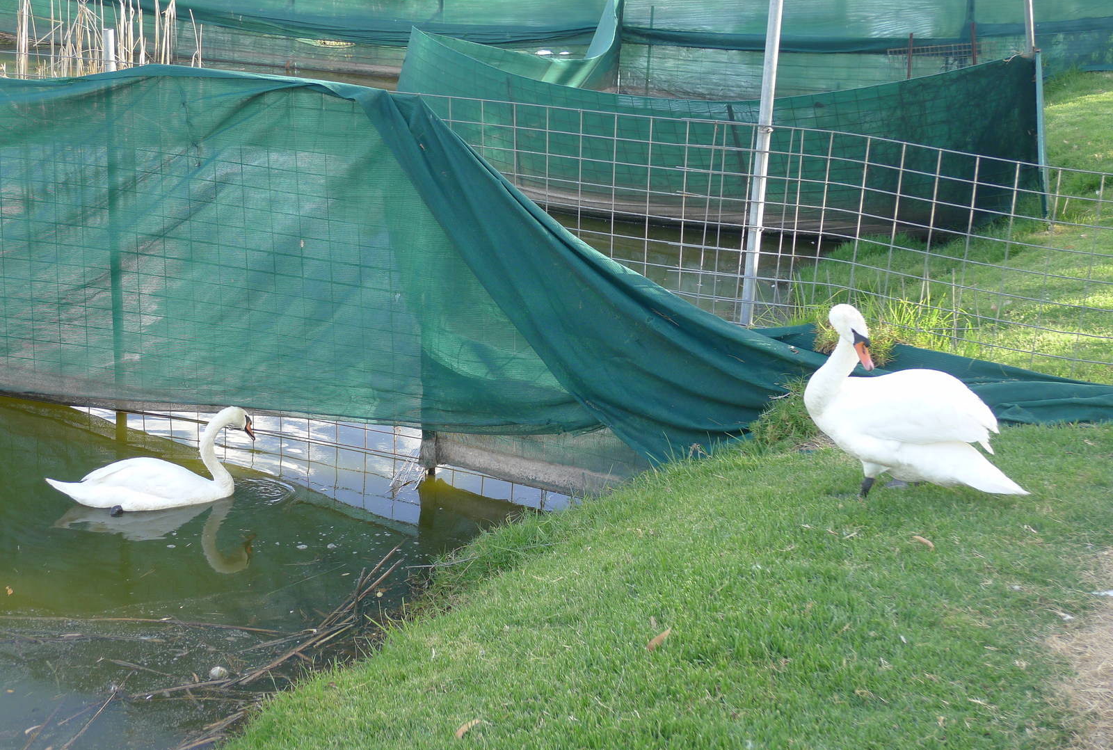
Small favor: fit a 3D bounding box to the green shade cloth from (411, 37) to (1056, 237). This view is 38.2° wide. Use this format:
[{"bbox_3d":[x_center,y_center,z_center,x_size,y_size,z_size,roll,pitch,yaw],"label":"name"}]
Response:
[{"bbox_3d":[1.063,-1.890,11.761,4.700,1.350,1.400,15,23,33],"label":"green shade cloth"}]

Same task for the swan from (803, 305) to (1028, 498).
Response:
[{"bbox_3d":[1.210,0.081,5.267,0.730,0.670,0.310,4,19,4],"label":"swan"}]

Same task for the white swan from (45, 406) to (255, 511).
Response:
[{"bbox_3d":[-1.693,0.335,6.693,0.870,0.400,0.330,-2,20,-14],"label":"white swan"}]

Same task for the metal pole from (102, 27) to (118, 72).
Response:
[{"bbox_3d":[-2.013,-0.666,7.345,0.050,1.810,0.050,2,19,0],"label":"metal pole"}]

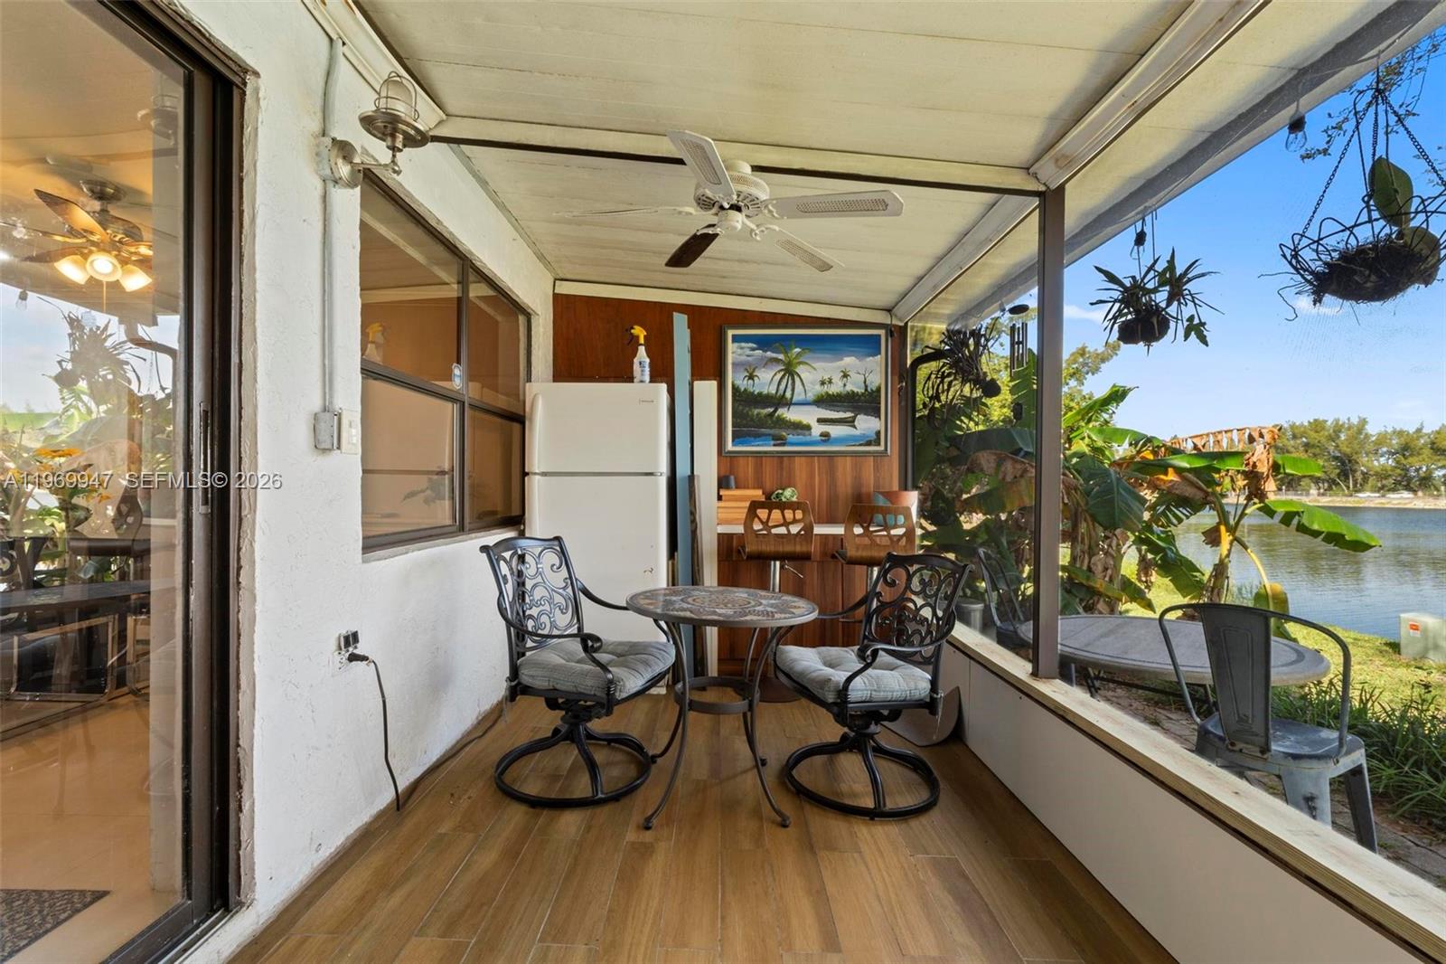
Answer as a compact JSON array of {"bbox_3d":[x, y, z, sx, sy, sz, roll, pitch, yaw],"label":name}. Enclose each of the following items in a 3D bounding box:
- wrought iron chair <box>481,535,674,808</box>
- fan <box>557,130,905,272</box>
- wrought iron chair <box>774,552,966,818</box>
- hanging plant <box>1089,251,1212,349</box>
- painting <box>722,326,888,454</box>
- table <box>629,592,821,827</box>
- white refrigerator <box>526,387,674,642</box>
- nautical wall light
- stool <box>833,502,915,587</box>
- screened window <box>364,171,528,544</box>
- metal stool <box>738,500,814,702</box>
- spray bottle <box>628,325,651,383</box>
[{"bbox_3d":[-0.572,0.693,2.424,0.620,0.920,0.610,0,-1,17],"label":"wrought iron chair"},{"bbox_3d":[0.040,-1.132,2.451,1.280,0.300,1.280,0,-1,0],"label":"fan"},{"bbox_3d":[0.550,0.697,2.356,0.620,0.910,0.610,0,-1,-18],"label":"wrought iron chair"},{"bbox_3d":[1.690,-0.718,2.367,0.490,0.390,0.450,0,-1,0],"label":"hanging plant"},{"bbox_3d":[0.546,-0.602,3.966,1.090,0.838,0.040,0,-1,0],"label":"painting"},{"bbox_3d":[-0.010,0.794,2.218,0.705,0.715,0.705,0,-1,0],"label":"table"},{"bbox_3d":[-0.680,0.319,3.597,0.765,1.690,0.730,0,-1,0],"label":"white refrigerator"},{"bbox_3d":[-0.940,-0.974,1.684,0.265,0.330,0.200,0,-1,0],"label":"nautical wall light"},{"bbox_3d":[0.820,0.641,3.264,0.390,1.040,0.430,0,-1,0],"label":"stool"},{"bbox_3d":[-1.180,-0.384,2.764,0.080,1.245,1.820,0,-1,0],"label":"screened window"},{"bbox_3d":[0.293,0.631,3.334,0.390,1.060,0.430,0,-1,0],"label":"metal stool"},{"bbox_3d":[-0.458,-0.689,3.287,0.130,0.315,0.090,0,-1,0],"label":"spray bottle"}]

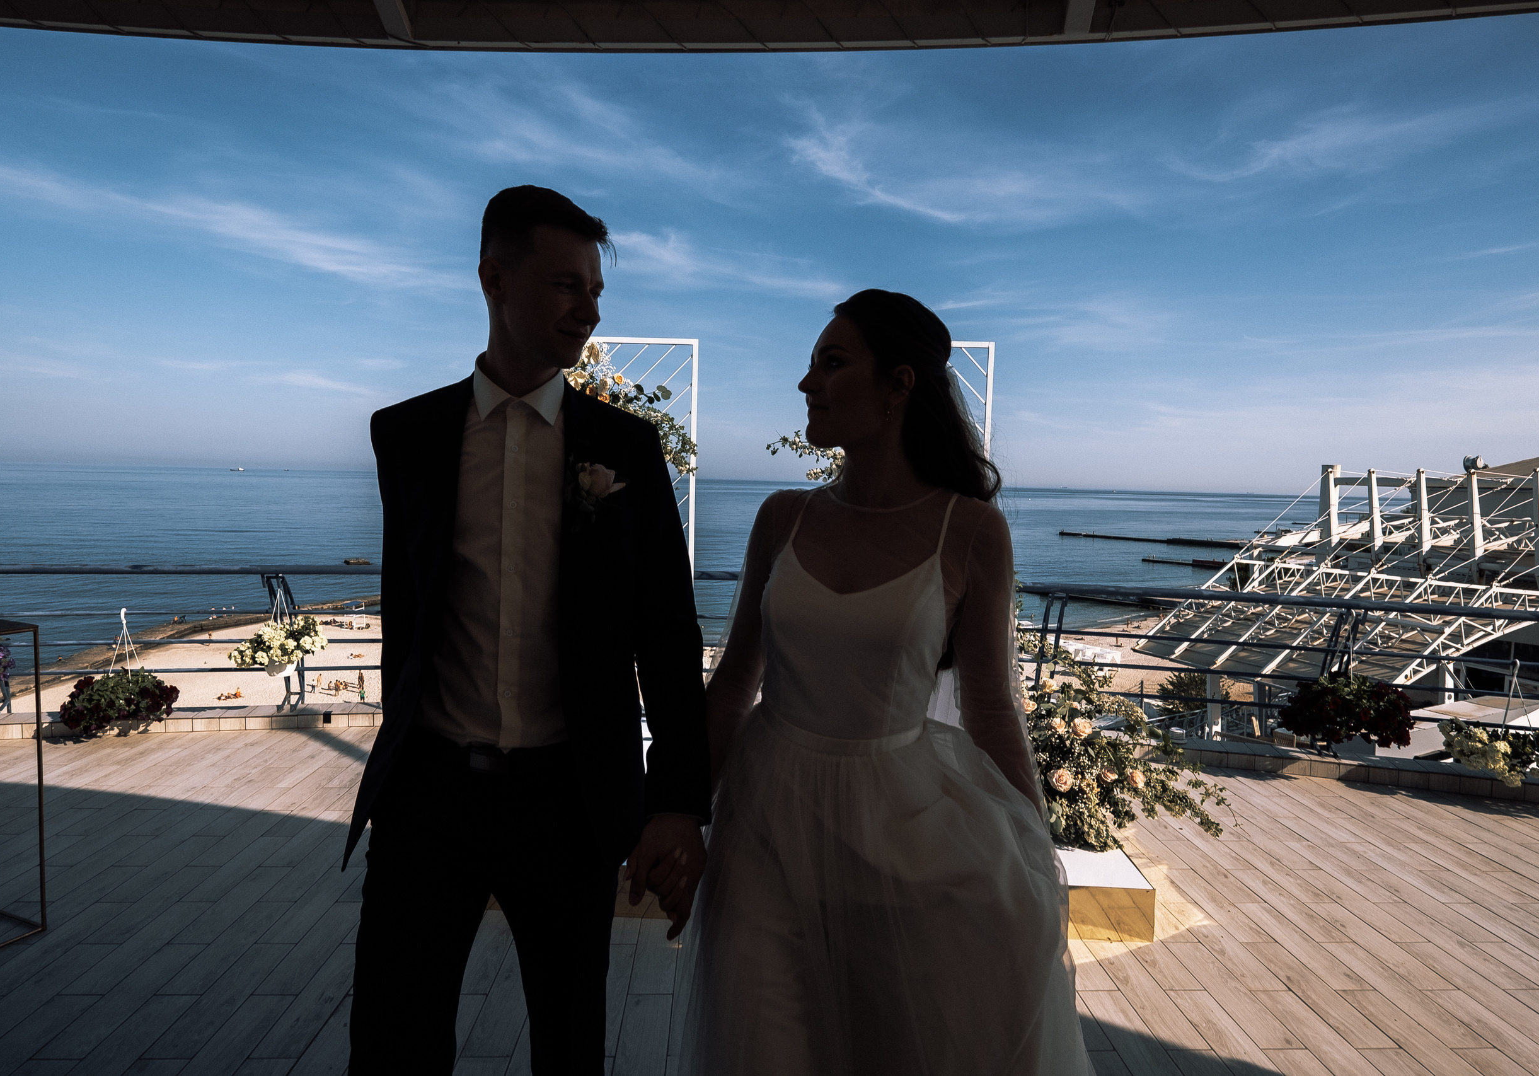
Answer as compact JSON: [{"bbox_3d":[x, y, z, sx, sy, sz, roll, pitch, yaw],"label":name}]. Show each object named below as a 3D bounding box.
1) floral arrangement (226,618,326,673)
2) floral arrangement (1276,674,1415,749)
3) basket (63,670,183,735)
[{"bbox_3d":[-2.807,0.618,4.619,0.478,0.322,0.406,1,4,-9],"label":"floral arrangement"},{"bbox_3d":[2.895,0.869,4.075,0.565,0.338,0.480,2,4,17],"label":"floral arrangement"},{"bbox_3d":[-3.506,0.887,4.370,0.497,0.326,0.422,1,4,-9],"label":"basket"}]

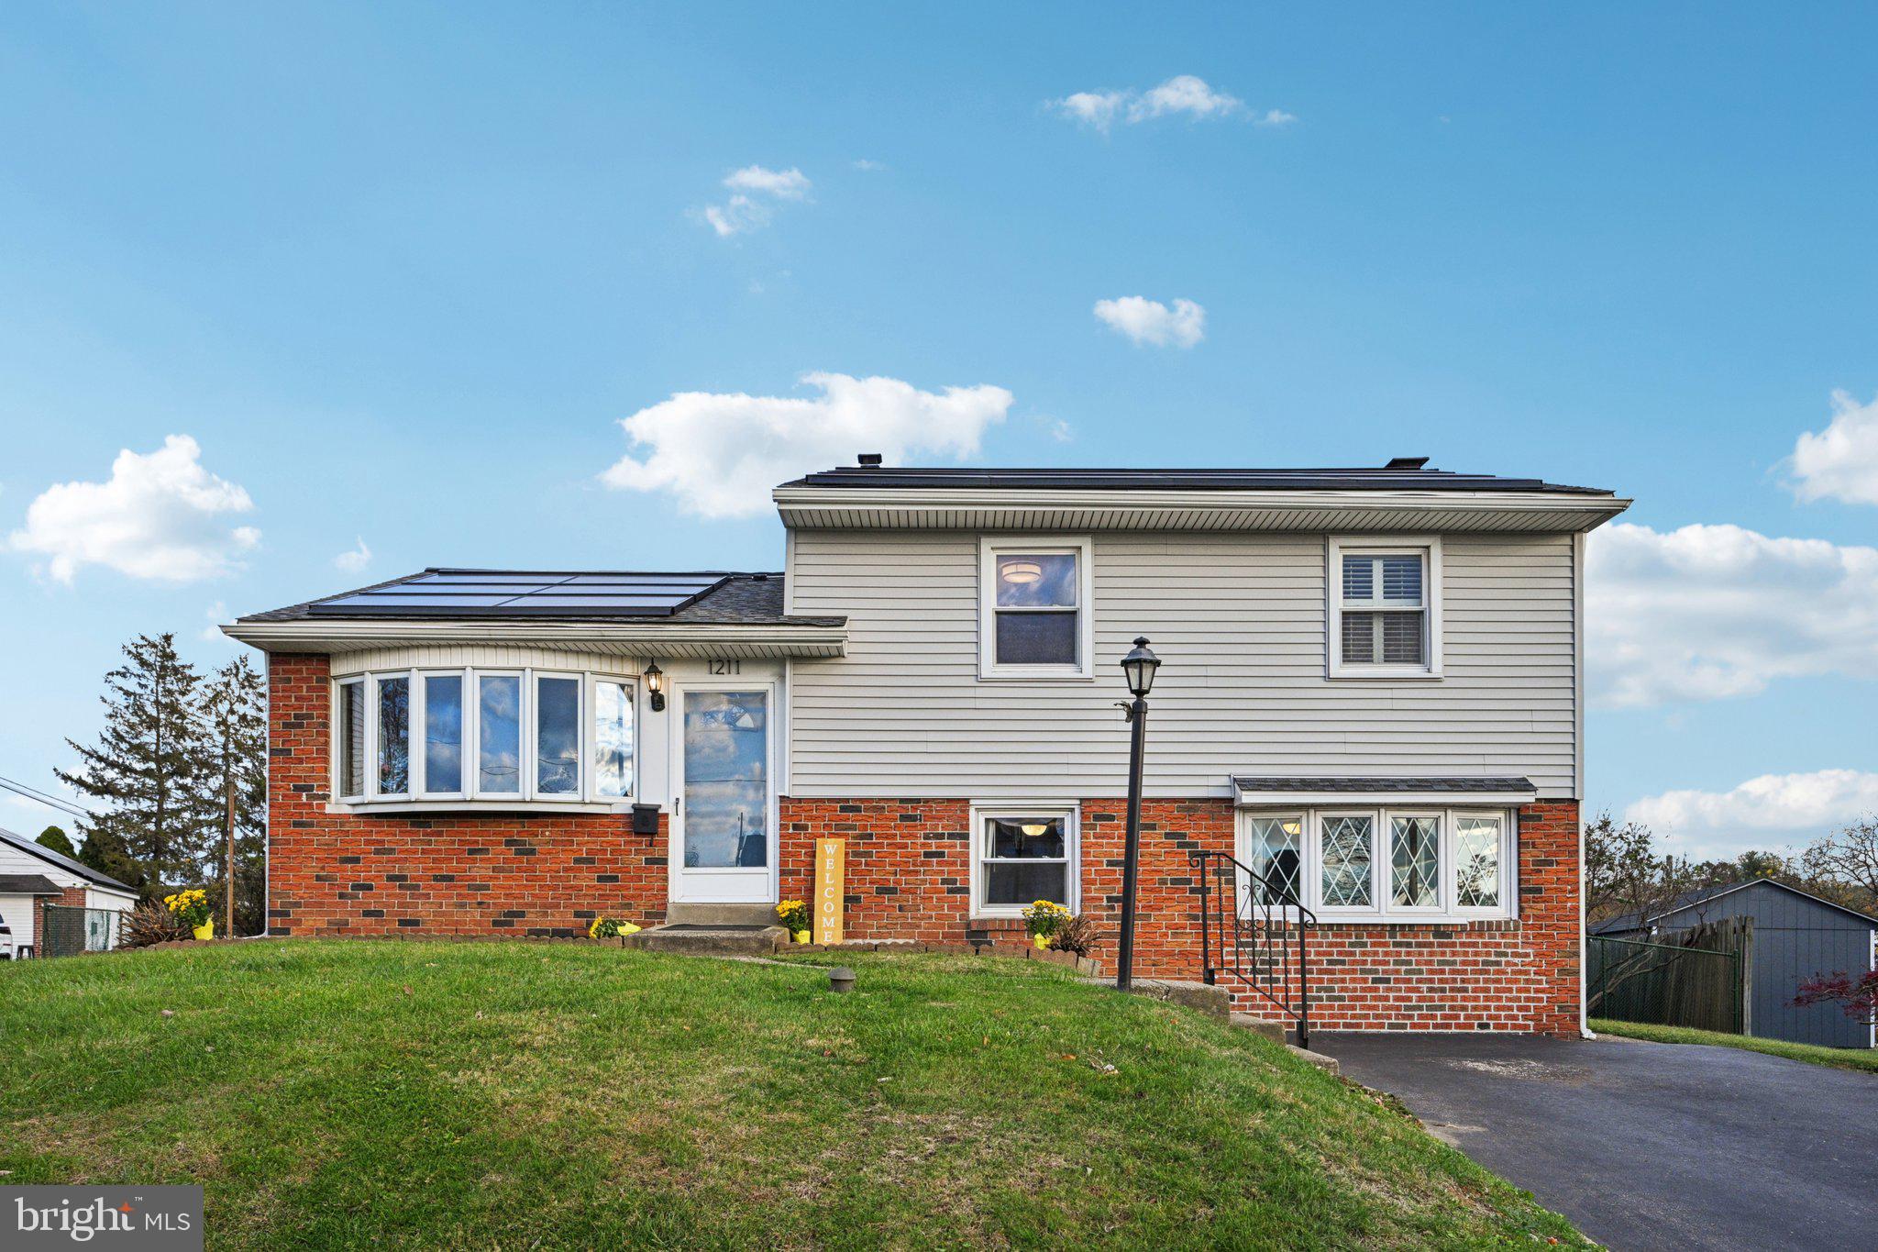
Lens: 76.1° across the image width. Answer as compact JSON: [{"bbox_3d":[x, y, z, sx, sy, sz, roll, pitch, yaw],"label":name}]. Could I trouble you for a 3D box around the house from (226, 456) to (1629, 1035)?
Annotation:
[{"bbox_3d":[-0.080,0.850,14.300,12.200,5.900,8.100,0,-1,0],"label":"house"}]

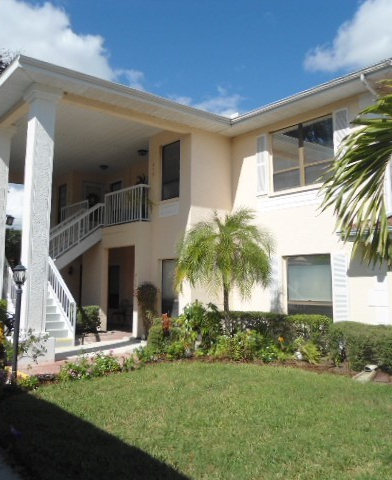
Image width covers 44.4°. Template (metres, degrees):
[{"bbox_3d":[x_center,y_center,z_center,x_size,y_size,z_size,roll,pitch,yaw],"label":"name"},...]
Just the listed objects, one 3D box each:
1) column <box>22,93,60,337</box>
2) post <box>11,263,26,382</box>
[{"bbox_3d":[-3.387,-0.587,10.240,0.520,5.260,0.520,5,-8,-38],"label":"column"},{"bbox_3d":[-2.866,1.340,7.681,0.240,1.880,0.240,5,-8,-38],"label":"post"}]

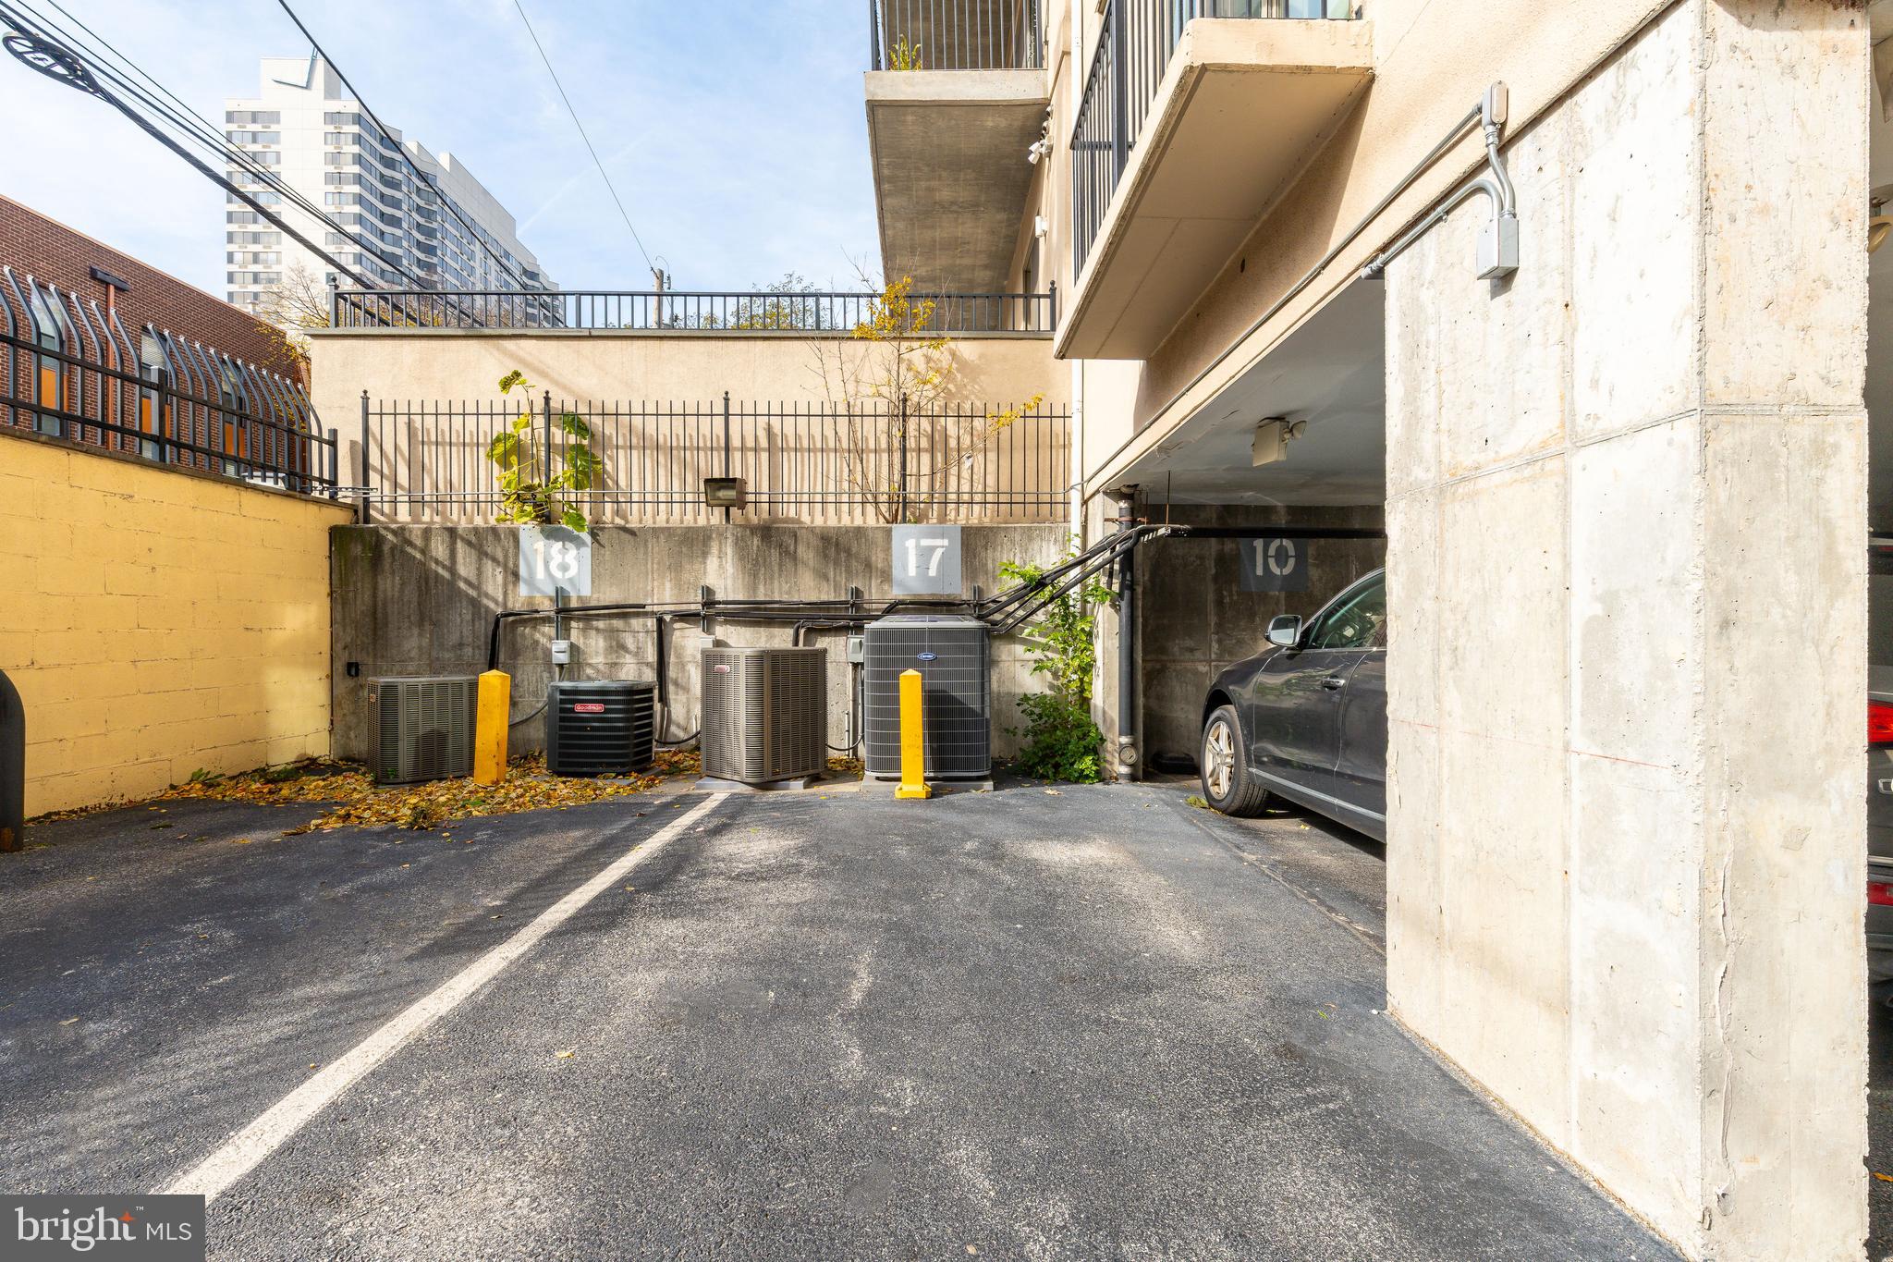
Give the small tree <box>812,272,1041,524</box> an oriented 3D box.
[{"bbox_3d":[-0.180,-2.000,7.150,1.900,2.100,1.100,0,0,0],"label":"small tree"}]

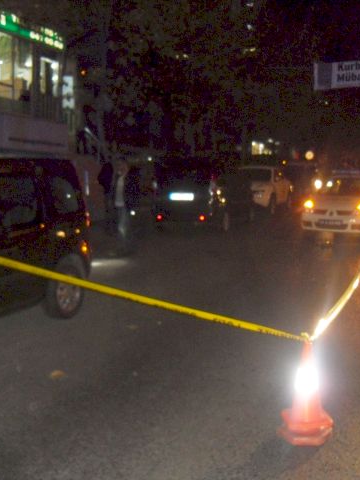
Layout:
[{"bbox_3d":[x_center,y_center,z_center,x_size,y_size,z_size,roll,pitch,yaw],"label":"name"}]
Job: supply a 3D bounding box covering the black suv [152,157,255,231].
[{"bbox_3d":[0.897,-1.328,17.483,1.700,1.760,4.300,4,7,18],"label":"black suv"}]

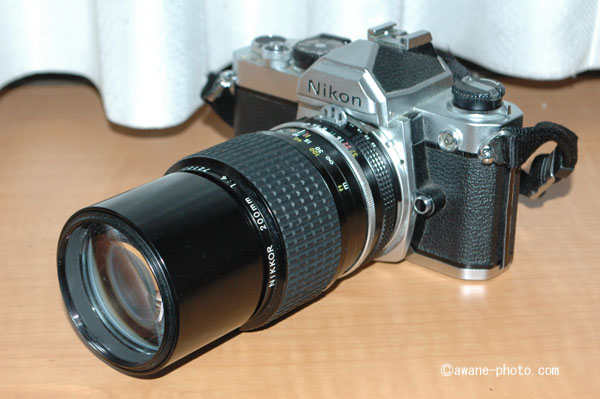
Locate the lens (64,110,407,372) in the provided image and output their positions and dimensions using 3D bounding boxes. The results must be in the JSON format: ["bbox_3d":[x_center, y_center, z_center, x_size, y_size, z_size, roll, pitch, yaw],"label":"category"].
[{"bbox_3d":[-0.022,0.014,0.510,0.066,0.066,0.124,19,30,36],"label":"lens"}]

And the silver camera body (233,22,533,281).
[{"bbox_3d":[0.025,-0.026,0.575,0.142,0.090,0.056,19,30,36],"label":"silver camera body"}]

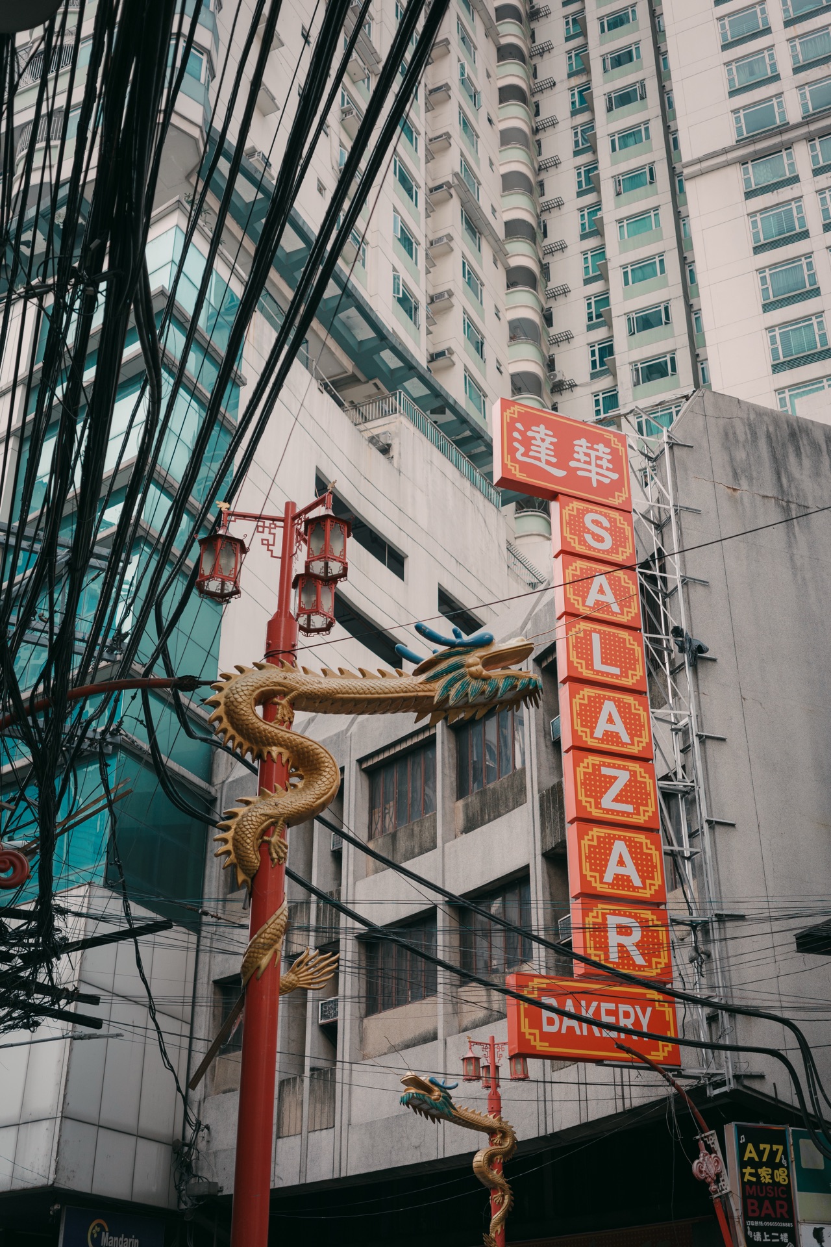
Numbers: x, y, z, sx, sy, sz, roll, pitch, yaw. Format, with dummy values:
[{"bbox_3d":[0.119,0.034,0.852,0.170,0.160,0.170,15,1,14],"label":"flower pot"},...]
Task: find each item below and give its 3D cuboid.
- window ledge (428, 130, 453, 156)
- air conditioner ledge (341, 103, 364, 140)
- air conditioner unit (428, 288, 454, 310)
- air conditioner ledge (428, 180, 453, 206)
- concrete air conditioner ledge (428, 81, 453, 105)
[{"bbox_3d":[1.084,-21.020,60.365,0.880,0.650,0.560,-13,-31,23],"label":"window ledge"},{"bbox_3d":[-2.253,-18.250,50.450,0.590,0.660,0.930,-13,-31,23],"label":"air conditioner ledge"},{"bbox_3d":[1.084,-13.110,56.072,0.880,0.650,0.560,-13,-31,23],"label":"air conditioner unit"},{"bbox_3d":[1.084,-18.384,58.934,0.880,0.650,0.560,-13,-31,23],"label":"air conditioner ledge"},{"bbox_3d":[1.084,-23.657,61.796,0.880,0.650,0.560,-13,-31,23],"label":"concrete air conditioner ledge"}]

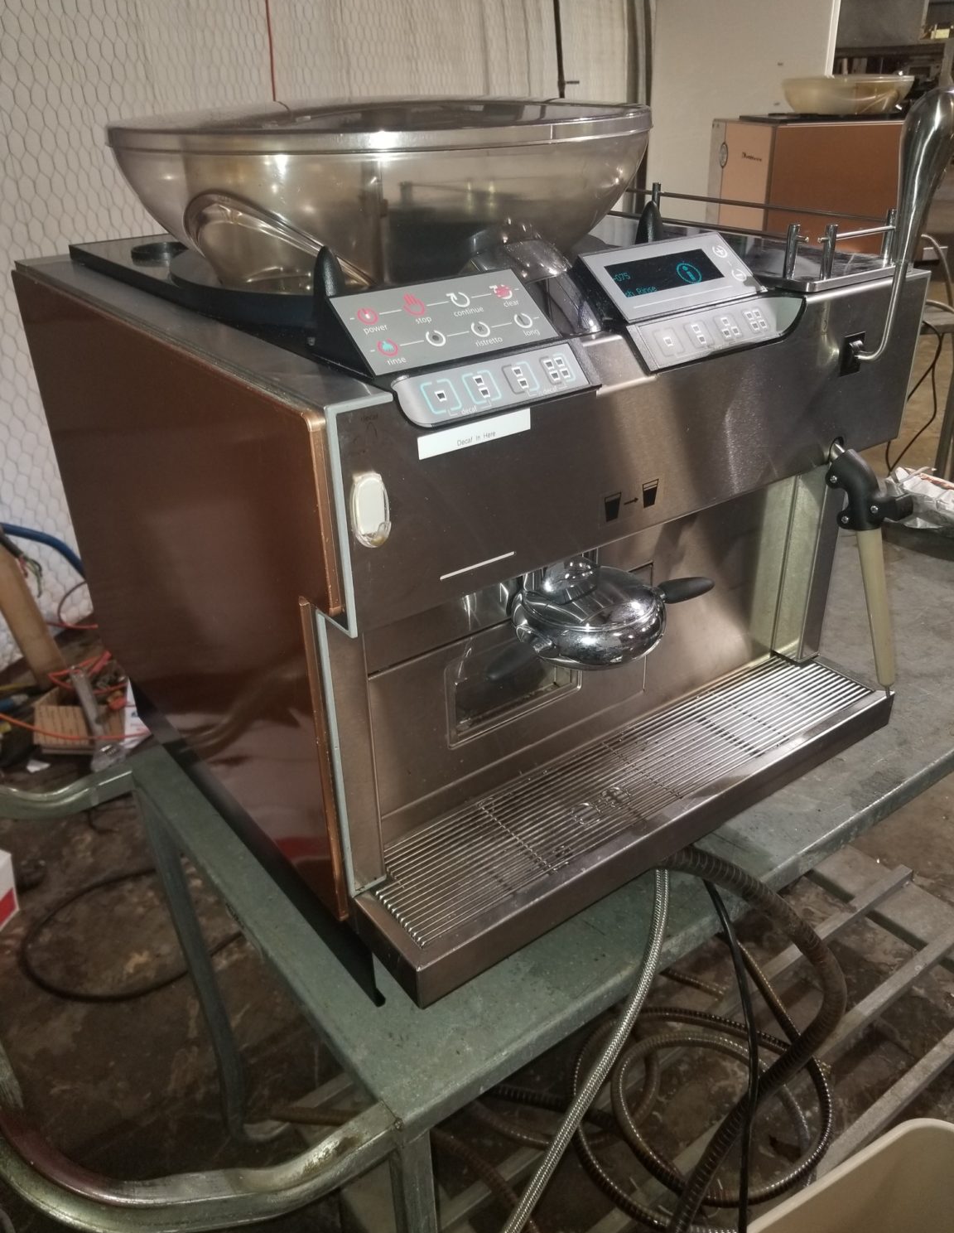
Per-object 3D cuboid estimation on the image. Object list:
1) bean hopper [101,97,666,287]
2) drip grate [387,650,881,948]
[{"bbox_3d":[-0.071,-0.354,0.775,0.416,0.106,0.416,-21,34,-30],"label":"bean hopper"},{"bbox_3d":[0.132,0.125,0.777,0.482,0.008,0.091,-21,34,-30],"label":"drip grate"}]

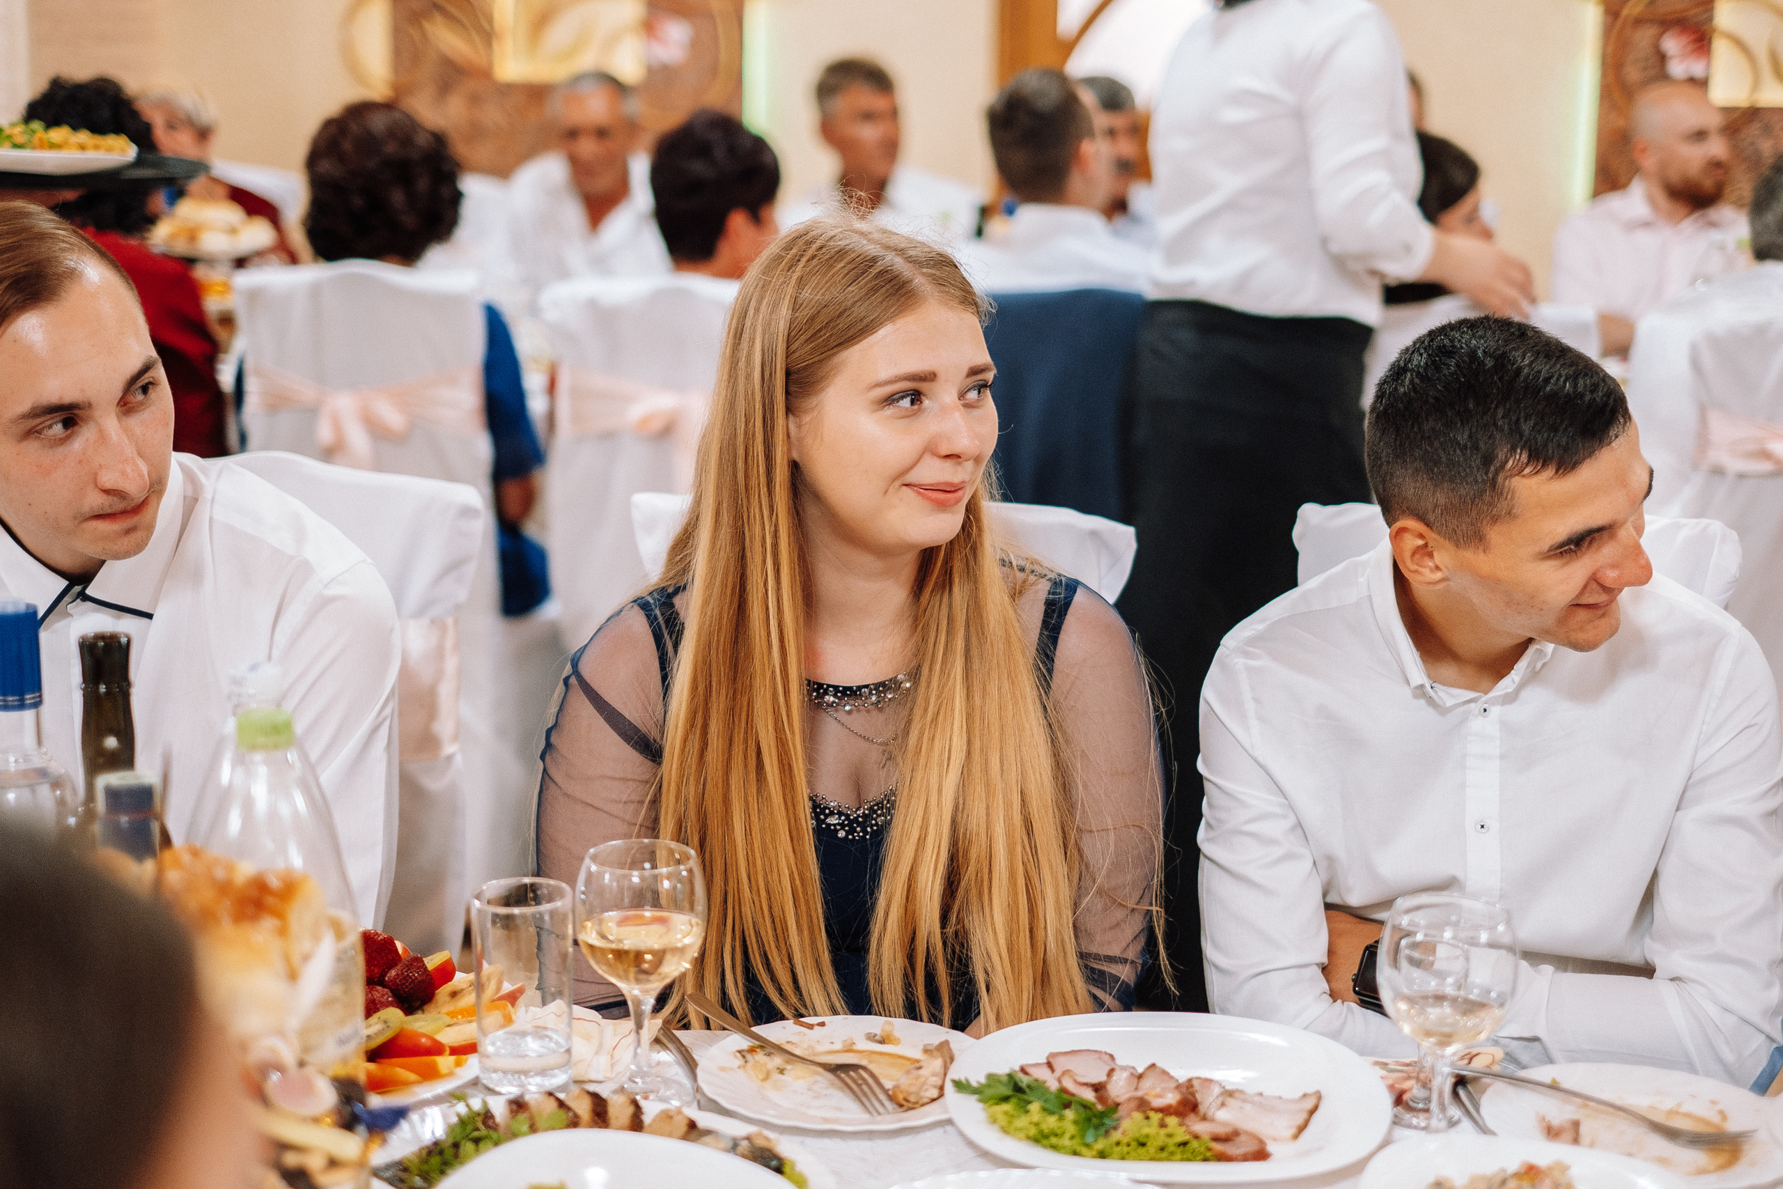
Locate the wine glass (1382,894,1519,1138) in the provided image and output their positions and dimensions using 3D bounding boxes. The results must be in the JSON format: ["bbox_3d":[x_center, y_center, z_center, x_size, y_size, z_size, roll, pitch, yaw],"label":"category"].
[{"bbox_3d":[0.331,0.260,1.590,0.083,0.147,0.083,1,11,0],"label":"wine glass"}]

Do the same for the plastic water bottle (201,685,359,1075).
[{"bbox_3d":[-0.331,0.209,1.410,0.092,0.305,0.092,1,11,0],"label":"plastic water bottle"}]

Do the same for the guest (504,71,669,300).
[{"bbox_3d":[-0.636,-0.385,5.428,0.520,1.353,0.720,1,12,3],"label":"guest"}]

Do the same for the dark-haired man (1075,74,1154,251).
[{"bbox_3d":[0.420,-0.331,5.187,0.500,1.330,0.750,-1,12,-10],"label":"dark-haired man"}]

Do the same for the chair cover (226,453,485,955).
[{"bbox_3d":[-0.617,0.432,2.145,0.430,1.060,0.500,6,13,23],"label":"chair cover"}]

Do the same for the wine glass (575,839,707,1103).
[{"bbox_3d":[-0.156,0.238,1.664,0.082,0.157,0.082,1,12,0],"label":"wine glass"}]

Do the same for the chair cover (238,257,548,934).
[{"bbox_3d":[-0.857,-0.062,4.560,0.430,1.060,0.500,1,12,3],"label":"chair cover"}]

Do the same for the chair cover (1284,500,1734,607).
[{"bbox_3d":[0.491,0.452,2.146,0.430,1.010,0.520,3,12,11],"label":"chair cover"}]

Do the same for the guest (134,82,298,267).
[{"bbox_3d":[-2.070,-0.756,7.330,0.500,1.282,0.700,8,14,33],"label":"guest"}]

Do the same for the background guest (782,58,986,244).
[{"bbox_3d":[-0.060,-0.356,5.183,0.500,1.330,0.750,-2,12,-15],"label":"background guest"}]

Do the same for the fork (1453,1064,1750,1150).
[{"bbox_3d":[0.432,0.308,1.597,0.179,0.024,0.025,11,14,15],"label":"fork"}]

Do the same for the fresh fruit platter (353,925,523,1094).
[{"bbox_3d":[-0.353,0.264,1.718,0.250,0.080,0.250,1,12,0],"label":"fresh fruit platter"}]

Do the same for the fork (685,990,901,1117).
[{"bbox_3d":[-0.069,0.289,1.682,0.190,0.022,0.025,22,23,40],"label":"fork"}]

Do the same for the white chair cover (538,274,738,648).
[{"bbox_3d":[-0.338,-0.025,4.412,0.430,1.060,0.500,1,12,3],"label":"white chair cover"}]

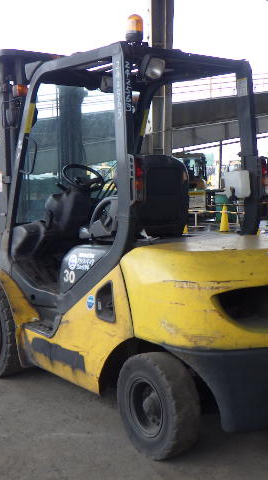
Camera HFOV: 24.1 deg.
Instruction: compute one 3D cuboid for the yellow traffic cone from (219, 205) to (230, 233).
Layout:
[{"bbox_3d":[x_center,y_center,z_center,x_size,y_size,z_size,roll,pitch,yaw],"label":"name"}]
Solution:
[{"bbox_3d":[2.335,-0.573,16.175,0.360,0.700,0.360,0,6,0],"label":"yellow traffic cone"}]

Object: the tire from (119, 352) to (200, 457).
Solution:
[{"bbox_3d":[0.125,0.860,3.312,0.170,0.540,0.540,-4,7,-33],"label":"tire"}]

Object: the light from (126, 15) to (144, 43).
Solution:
[{"bbox_3d":[0.007,-1.104,3.280,0.093,0.150,0.093,0,6,0],"label":"light"}]

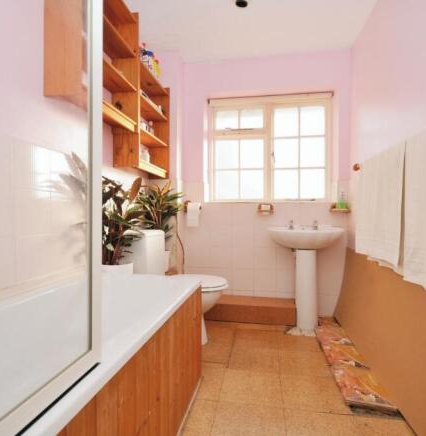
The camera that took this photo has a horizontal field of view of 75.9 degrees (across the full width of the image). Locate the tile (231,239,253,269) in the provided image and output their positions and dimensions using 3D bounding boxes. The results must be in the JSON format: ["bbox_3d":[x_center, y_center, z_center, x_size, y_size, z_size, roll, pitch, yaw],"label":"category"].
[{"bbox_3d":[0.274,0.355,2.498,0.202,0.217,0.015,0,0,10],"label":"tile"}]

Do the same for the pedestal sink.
[{"bbox_3d":[0.757,0.468,2.231,0.580,0.830,0.460,0,0,10],"label":"pedestal sink"}]

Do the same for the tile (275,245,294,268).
[{"bbox_3d":[0.657,0.357,2.461,0.183,0.212,0.012,1,1,10],"label":"tile"}]

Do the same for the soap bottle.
[{"bbox_3d":[1.100,-0.152,2.338,0.085,0.162,0.060,0,0,10],"label":"soap bottle"}]

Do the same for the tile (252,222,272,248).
[{"bbox_3d":[0.473,0.170,2.513,0.205,0.200,0.015,0,0,10],"label":"tile"}]

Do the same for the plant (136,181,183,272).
[{"bbox_3d":[-0.453,0.072,2.310,0.390,0.760,0.360,1,1,10],"label":"plant"}]

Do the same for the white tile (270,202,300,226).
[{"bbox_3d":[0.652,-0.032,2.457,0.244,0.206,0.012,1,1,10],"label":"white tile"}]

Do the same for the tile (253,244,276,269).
[{"bbox_3d":[0.471,0.364,2.464,0.199,0.198,0.015,0,0,10],"label":"tile"}]

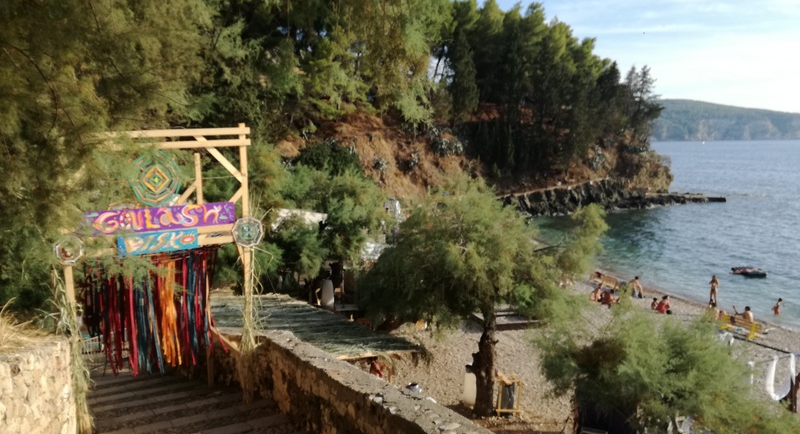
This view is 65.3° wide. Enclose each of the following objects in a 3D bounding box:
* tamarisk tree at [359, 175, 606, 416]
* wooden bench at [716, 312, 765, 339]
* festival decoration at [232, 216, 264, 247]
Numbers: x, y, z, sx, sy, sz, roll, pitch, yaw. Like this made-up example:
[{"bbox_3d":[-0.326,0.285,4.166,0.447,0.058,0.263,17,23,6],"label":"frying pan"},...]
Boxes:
[{"bbox_3d":[2.092,2.023,15.658,6.000,6.100,5.600,0,7,0],"label":"tamarisk tree"},{"bbox_3d":[14.435,4.570,26.370,0.620,0.690,1.950,-2,7,-16],"label":"wooden bench"},{"bbox_3d":[-1.781,0.177,7.300,0.360,0.350,0.040,-4,8,-27],"label":"festival decoration"}]

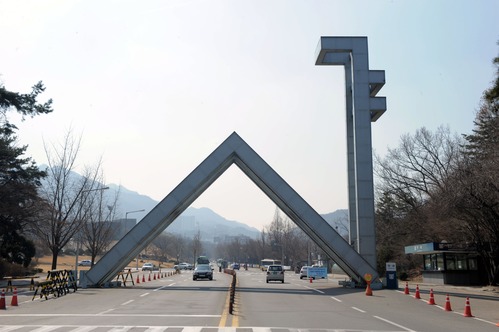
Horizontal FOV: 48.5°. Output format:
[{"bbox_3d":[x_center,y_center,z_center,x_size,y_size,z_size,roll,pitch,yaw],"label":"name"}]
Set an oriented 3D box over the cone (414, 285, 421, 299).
[{"bbox_3d":[8.542,6.378,28.131,0.360,0.710,0.360,0,-10,0],"label":"cone"}]

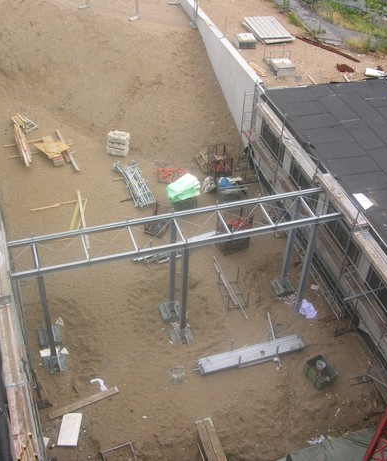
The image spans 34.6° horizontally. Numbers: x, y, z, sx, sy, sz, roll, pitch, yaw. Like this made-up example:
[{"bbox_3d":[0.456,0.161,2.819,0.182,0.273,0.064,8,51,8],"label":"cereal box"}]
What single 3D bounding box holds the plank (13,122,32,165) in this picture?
[{"bbox_3d":[-7.686,-3.797,28.007,0.316,0.300,3.269,-12,41,-17],"label":"plank"}]

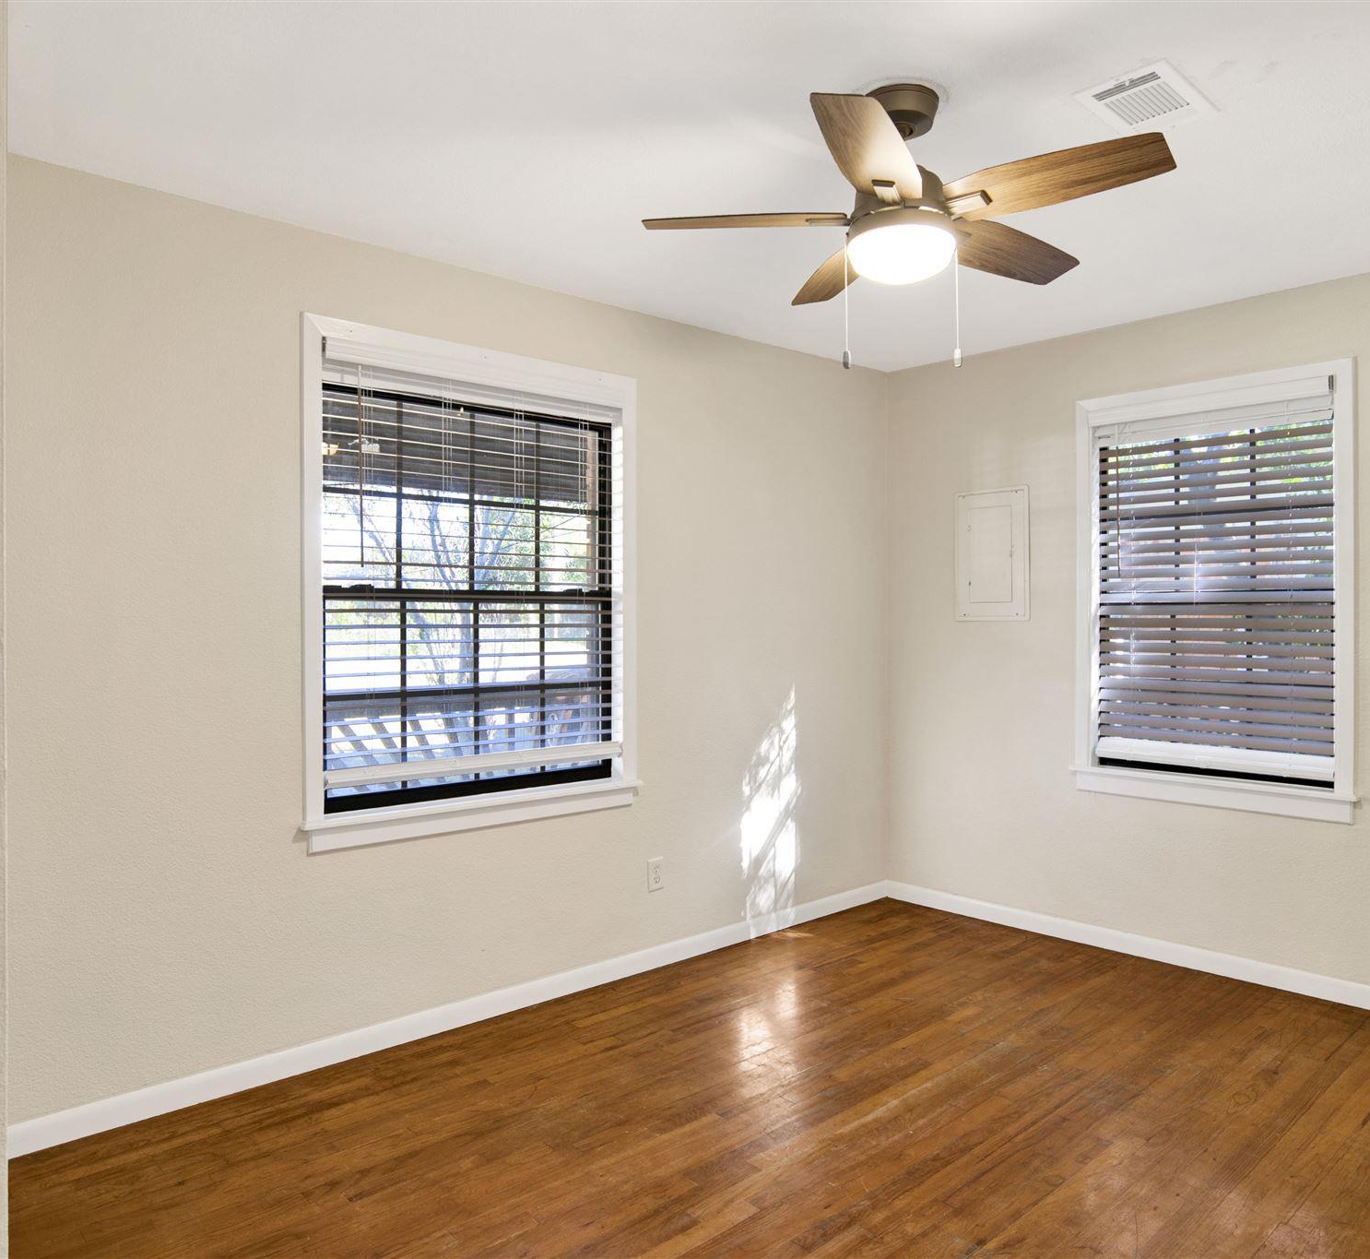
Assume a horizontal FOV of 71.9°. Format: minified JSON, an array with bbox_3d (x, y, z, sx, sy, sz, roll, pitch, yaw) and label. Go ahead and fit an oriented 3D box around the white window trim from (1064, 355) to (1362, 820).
[{"bbox_3d":[1.924,-0.133,3.487,0.930,1.552,0.131,1,1,44],"label":"white window trim"}]

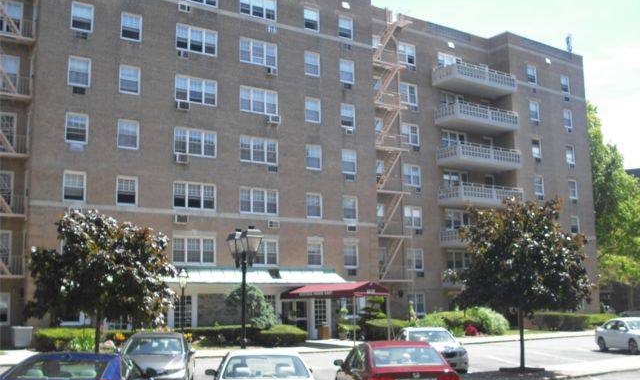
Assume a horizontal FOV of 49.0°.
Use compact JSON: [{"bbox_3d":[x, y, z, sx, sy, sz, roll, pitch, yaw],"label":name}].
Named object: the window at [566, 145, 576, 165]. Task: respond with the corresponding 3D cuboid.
[{"bbox_3d":[19.050,-2.722,53.369,0.982,1.356,0.150,5,-11,-33],"label":"window"}]

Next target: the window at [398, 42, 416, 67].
[{"bbox_3d":[6.123,-9.410,48.962,1.502,1.431,0.150,5,-11,-33],"label":"window"}]

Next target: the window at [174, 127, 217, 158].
[{"bbox_3d":[-6.448,-2.434,36.598,2.347,1.418,0.150,5,-11,-33],"label":"window"}]

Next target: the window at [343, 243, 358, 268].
[{"bbox_3d":[1.828,3.859,41.266,1.061,1.384,0.150,5,-11,-33],"label":"window"}]

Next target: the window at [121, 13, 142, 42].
[{"bbox_3d":[-9.419,-8.159,35.165,1.010,1.360,0.150,5,-11,-32],"label":"window"}]

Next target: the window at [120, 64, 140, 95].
[{"bbox_3d":[-9.535,-5.495,35.327,1.041,1.427,0.150,5,-11,-33],"label":"window"}]

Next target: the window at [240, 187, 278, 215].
[{"bbox_3d":[-3.346,0.627,38.861,2.374,1.431,0.150,5,-11,-33],"label":"window"}]

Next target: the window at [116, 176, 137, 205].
[{"bbox_3d":[-9.557,0.055,34.848,1.057,1.431,0.150,5,-11,-33],"label":"window"}]

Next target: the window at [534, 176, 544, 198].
[{"bbox_3d":[15.892,-0.301,50.832,0.994,1.356,0.150,5,-11,-33],"label":"window"}]

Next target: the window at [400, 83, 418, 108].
[{"bbox_3d":[5.966,-6.355,46.820,1.471,1.403,0.150,5,-11,-33],"label":"window"}]

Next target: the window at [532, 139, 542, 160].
[{"bbox_3d":[16.154,-3.075,52.349,1.025,1.427,0.150,5,-11,-33],"label":"window"}]

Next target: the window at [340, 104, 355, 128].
[{"bbox_3d":[1.693,-4.355,41.644,1.058,1.388,0.150,5,-11,-33],"label":"window"}]

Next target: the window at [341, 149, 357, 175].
[{"bbox_3d":[1.764,-1.681,41.957,1.032,1.418,0.150,5,-11,-33],"label":"window"}]

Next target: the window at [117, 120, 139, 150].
[{"bbox_3d":[-9.493,-2.724,34.870,1.041,1.418,0.150,5,-11,-33],"label":"window"}]

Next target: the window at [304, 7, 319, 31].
[{"bbox_3d":[-0.477,-10.206,42.189,1.045,1.397,0.150,5,-11,-33],"label":"window"}]

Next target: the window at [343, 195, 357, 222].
[{"bbox_3d":[1.806,1.082,41.505,1.032,1.418,0.150,5,-11,-33],"label":"window"}]

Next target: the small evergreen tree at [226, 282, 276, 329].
[{"bbox_3d":[-3.360,5.980,34.000,2.500,3.000,2.400,-1,-10,0],"label":"small evergreen tree"}]

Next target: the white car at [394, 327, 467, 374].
[{"bbox_3d":[3.570,5.273,23.600,1.820,1.460,4.700,0,-10,-6],"label":"white car"}]

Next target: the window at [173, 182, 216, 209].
[{"bbox_3d":[-6.518,0.325,36.813,2.374,1.431,0.150,5,-11,-33],"label":"window"}]

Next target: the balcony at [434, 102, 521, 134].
[{"bbox_3d":[11.142,-5.030,49.717,6.038,1.079,2.278,5,-11,-33],"label":"balcony"}]

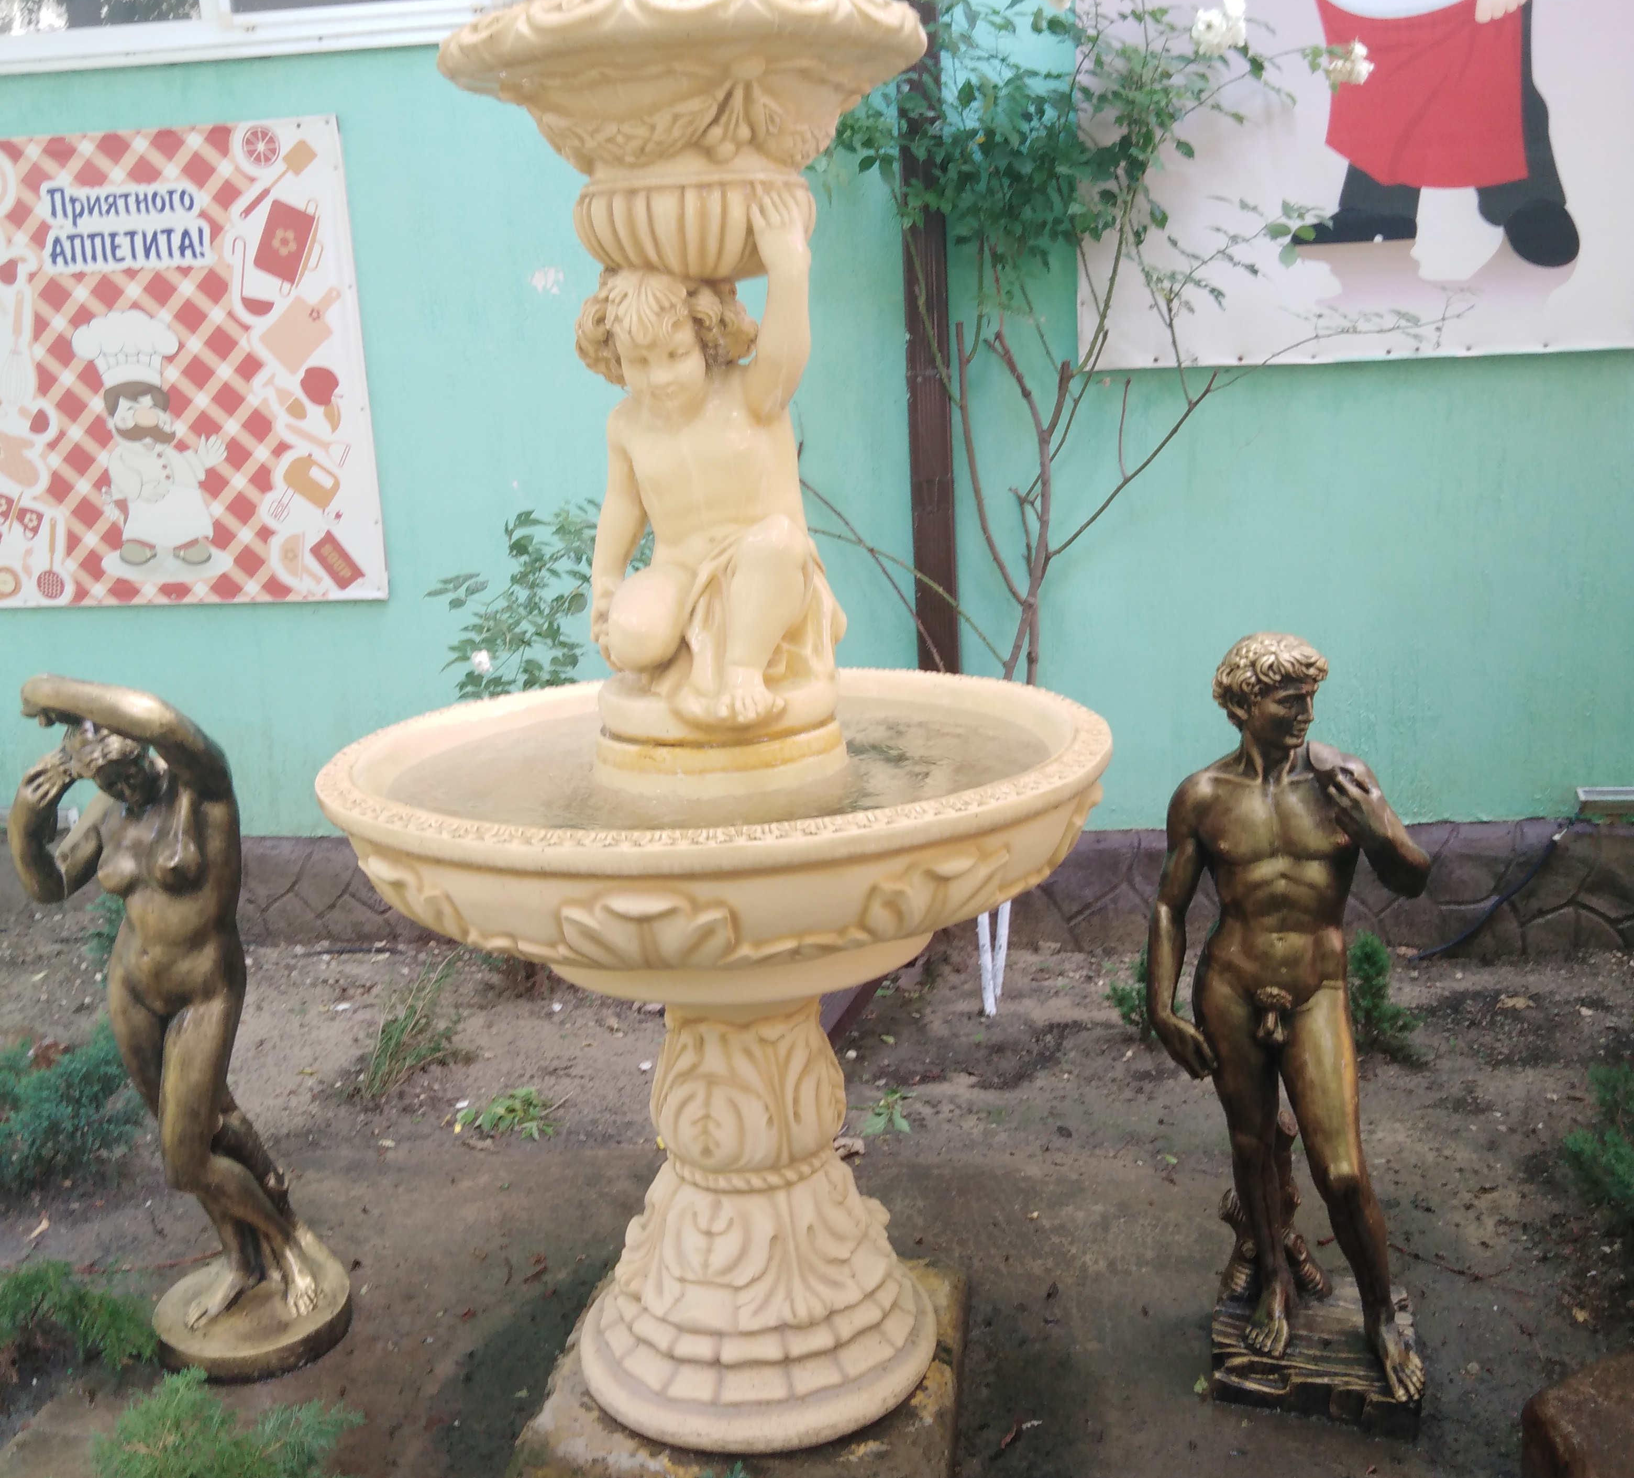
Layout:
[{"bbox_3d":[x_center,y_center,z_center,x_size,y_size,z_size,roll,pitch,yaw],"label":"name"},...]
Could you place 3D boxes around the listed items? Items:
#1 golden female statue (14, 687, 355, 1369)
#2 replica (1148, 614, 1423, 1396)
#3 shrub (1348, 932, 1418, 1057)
[{"bbox_3d":[-0.947,0.420,2.440,0.401,1.040,0.354,-1,14,6],"label":"golden female statue"},{"bbox_3d":[0.648,0.379,2.244,0.381,1.068,0.272,3,14,21],"label":"replica"},{"bbox_3d":[1.113,0.504,3.308,0.204,0.272,0.204,-1,14,6],"label":"shrub"}]

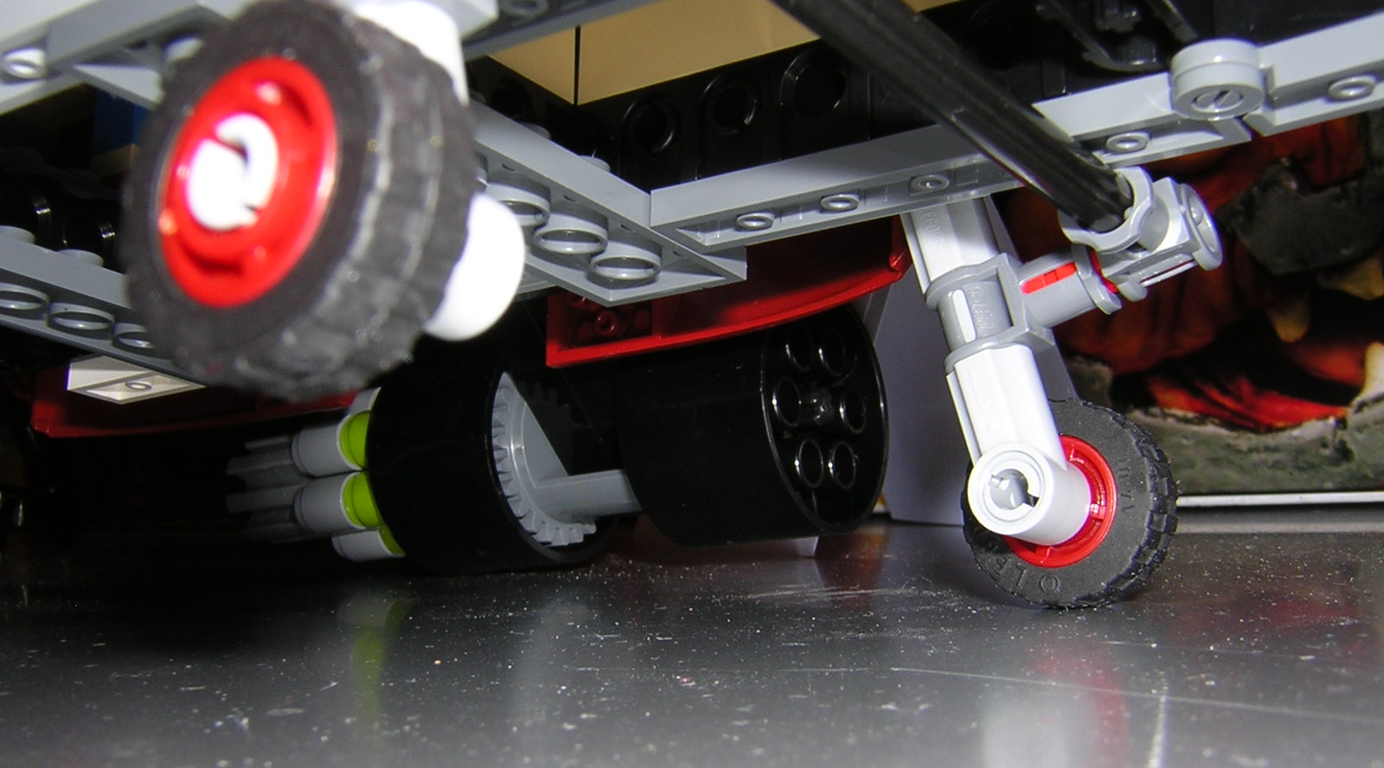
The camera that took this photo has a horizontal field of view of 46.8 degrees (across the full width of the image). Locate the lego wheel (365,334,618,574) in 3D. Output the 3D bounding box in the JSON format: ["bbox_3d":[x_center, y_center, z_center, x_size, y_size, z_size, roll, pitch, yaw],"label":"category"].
[{"bbox_3d":[-0.025,0.010,0.214,0.020,0.030,0.030,-10,-7,32],"label":"lego wheel"}]

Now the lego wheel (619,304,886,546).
[{"bbox_3d":[0.008,0.004,0.195,0.020,0.030,0.030,-10,-6,33],"label":"lego wheel"}]

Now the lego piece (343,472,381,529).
[{"bbox_3d":[-0.041,0.015,0.215,0.010,0.008,0.008,-10,-7,32],"label":"lego piece"}]

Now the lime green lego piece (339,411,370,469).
[{"bbox_3d":[-0.042,0.007,0.216,0.010,0.008,0.008,-10,-7,32],"label":"lime green lego piece"}]

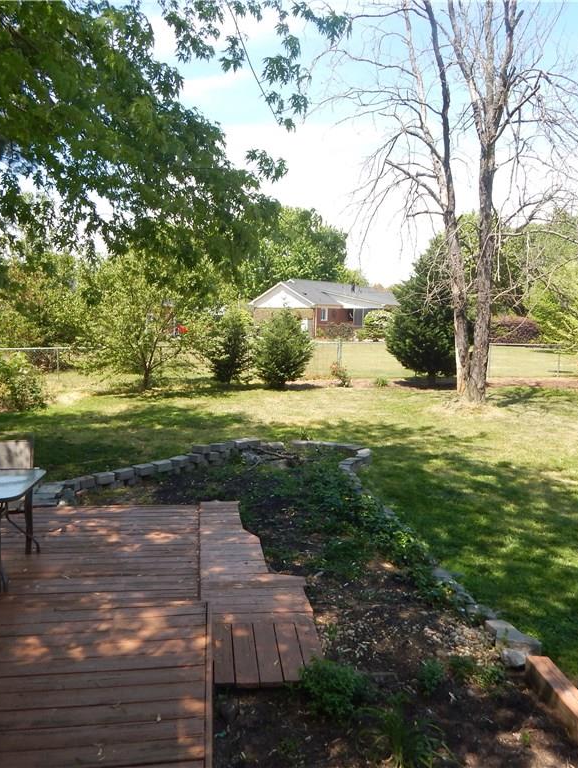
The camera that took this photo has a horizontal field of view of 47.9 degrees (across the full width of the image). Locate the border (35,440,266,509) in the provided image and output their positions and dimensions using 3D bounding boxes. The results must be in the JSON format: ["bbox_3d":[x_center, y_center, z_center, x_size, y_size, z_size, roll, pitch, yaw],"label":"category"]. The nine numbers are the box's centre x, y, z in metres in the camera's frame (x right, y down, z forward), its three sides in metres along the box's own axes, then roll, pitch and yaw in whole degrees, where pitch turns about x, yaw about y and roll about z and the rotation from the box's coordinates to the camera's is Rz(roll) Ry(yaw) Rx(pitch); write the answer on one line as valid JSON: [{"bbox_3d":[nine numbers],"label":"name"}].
[{"bbox_3d":[-1.570,1.067,8.407,3.500,0.290,0.360,-6,9,-42],"label":"border"}]

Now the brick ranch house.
[{"bbox_3d":[4.098,-7.314,63.545,7.200,4.950,19.000,4,8,32],"label":"brick ranch house"}]

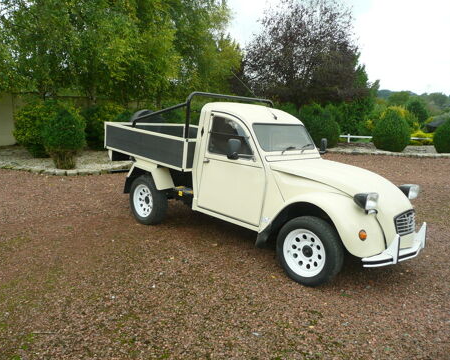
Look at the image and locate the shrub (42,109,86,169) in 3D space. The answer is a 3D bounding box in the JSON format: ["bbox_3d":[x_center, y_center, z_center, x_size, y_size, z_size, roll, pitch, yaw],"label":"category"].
[{"bbox_3d":[-3.918,-0.998,9.450,1.073,1.460,1.073,-2,10,-22],"label":"shrub"}]

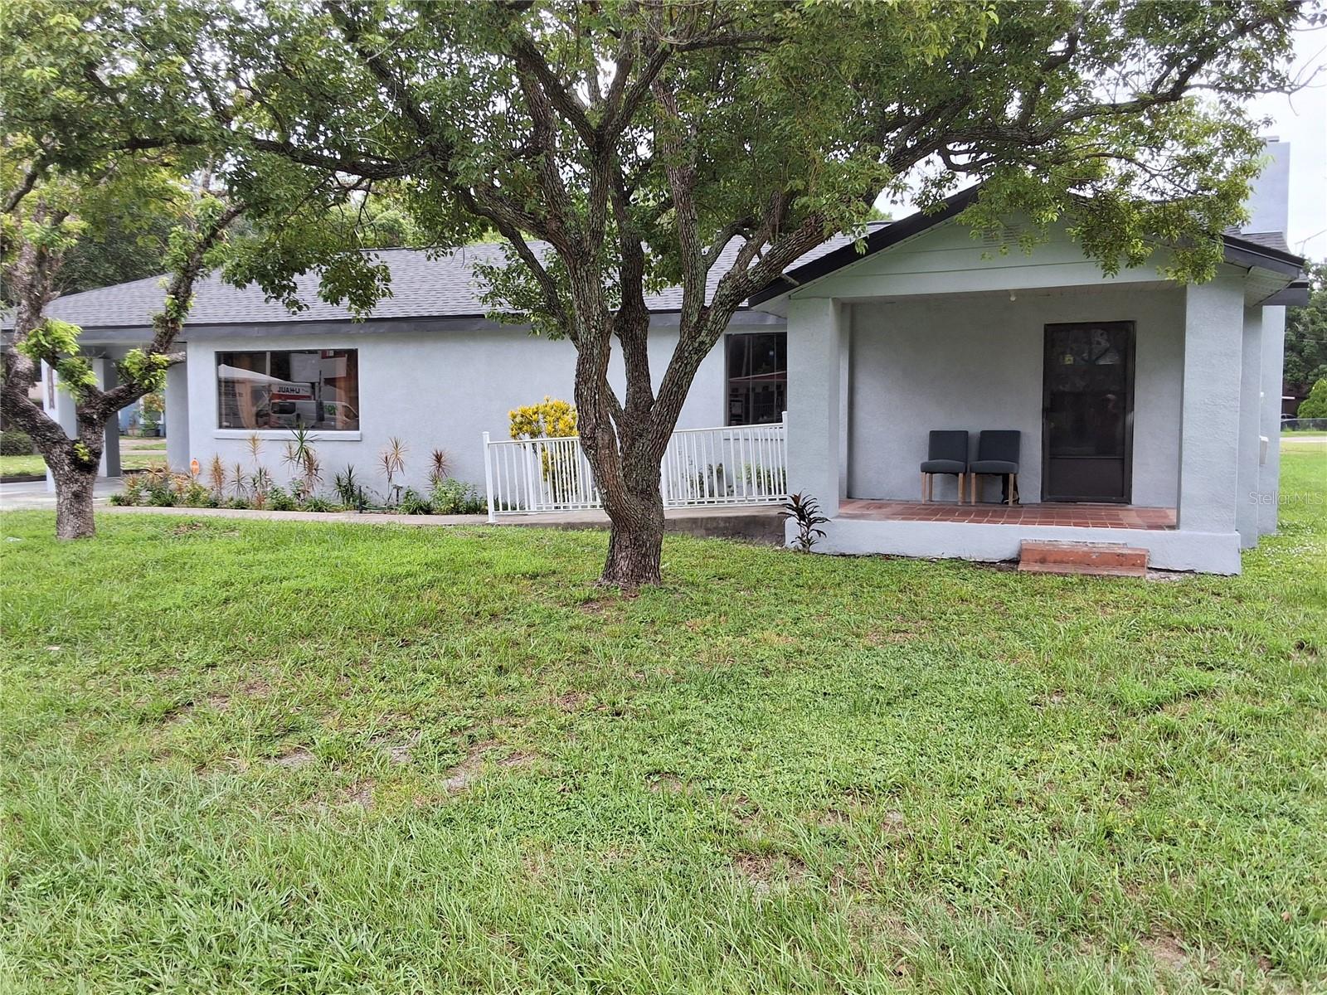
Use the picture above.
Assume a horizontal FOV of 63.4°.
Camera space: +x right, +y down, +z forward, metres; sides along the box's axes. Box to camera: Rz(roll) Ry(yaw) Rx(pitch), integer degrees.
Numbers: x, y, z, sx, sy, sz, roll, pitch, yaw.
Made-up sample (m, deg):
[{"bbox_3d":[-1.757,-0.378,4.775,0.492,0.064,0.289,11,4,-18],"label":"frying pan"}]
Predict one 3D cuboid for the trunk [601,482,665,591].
[{"bbox_3d":[-0.243,0.285,8.480,0.490,0.810,0.460,0,4,0],"label":"trunk"}]

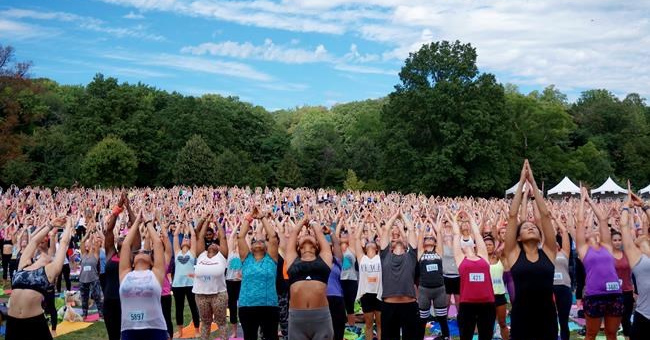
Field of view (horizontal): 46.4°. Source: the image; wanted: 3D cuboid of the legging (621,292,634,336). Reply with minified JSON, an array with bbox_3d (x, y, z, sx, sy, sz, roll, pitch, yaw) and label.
[{"bbox_3d":[3.777,1.834,9.650,0.350,0.580,0.260,-1,-6,6],"label":"legging"}]

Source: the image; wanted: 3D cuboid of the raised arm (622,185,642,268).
[{"bbox_3d":[2.790,0.504,6.875,0.140,0.740,0.180,3,-12,0],"label":"raised arm"}]

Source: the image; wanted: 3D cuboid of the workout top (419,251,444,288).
[{"bbox_3d":[1.476,1.379,10.500,0.350,0.540,0.250,0,-16,5],"label":"workout top"}]

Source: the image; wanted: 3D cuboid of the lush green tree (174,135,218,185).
[{"bbox_3d":[-17.093,-0.990,100.000,5.400,7.800,5.400,0,-5,0],"label":"lush green tree"}]

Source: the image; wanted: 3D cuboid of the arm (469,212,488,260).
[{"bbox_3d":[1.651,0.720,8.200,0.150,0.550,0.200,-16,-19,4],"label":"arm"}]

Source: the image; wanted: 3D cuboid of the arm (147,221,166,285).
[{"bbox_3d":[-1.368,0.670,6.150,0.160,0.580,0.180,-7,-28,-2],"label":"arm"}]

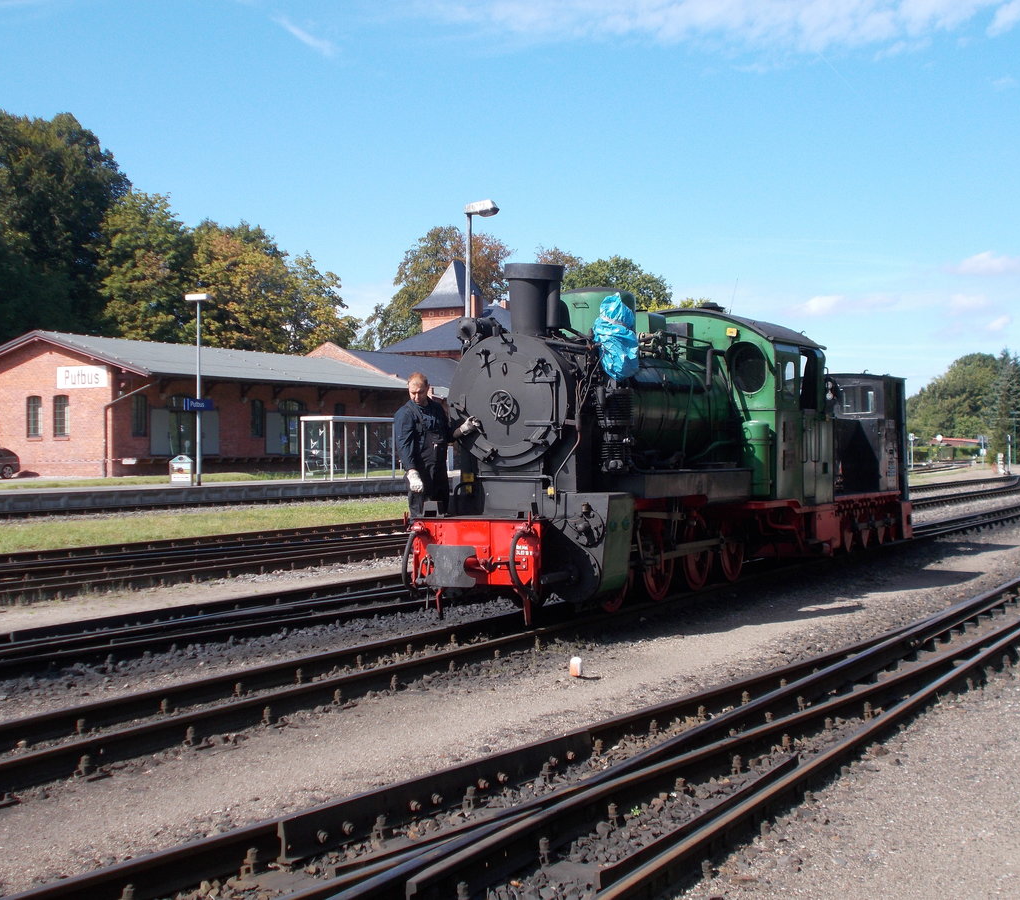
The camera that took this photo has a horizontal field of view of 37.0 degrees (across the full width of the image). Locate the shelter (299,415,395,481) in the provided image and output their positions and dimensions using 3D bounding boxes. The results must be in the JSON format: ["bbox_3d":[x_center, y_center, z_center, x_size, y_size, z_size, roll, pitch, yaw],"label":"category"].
[{"bbox_3d":[-6.231,-0.068,59.238,1.480,2.420,4.600,0,0,27],"label":"shelter"}]

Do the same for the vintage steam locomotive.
[{"bbox_3d":[2.644,-0.088,18.757,2.140,3.250,14.500,0,0,27],"label":"vintage steam locomotive"}]

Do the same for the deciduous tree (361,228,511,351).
[{"bbox_3d":[-6.291,-8.993,129.993,12.800,20.619,12.800,0,0,0],"label":"deciduous tree"}]

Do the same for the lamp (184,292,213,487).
[{"bbox_3d":[-10.070,-1.954,49.525,0.900,6.230,0.340,0,0,27],"label":"lamp"}]

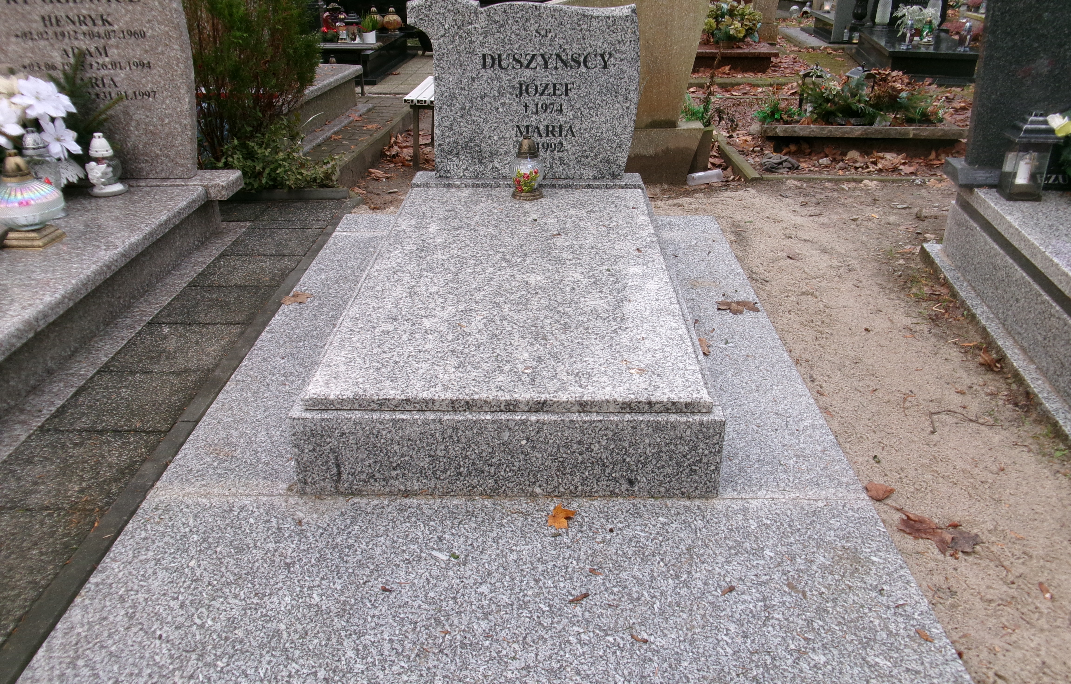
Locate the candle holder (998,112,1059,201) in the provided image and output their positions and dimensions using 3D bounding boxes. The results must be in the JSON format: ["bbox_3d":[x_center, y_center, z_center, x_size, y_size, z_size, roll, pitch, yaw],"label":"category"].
[{"bbox_3d":[1.589,-0.601,2.790,0.142,0.262,0.142,4,25,8],"label":"candle holder"}]

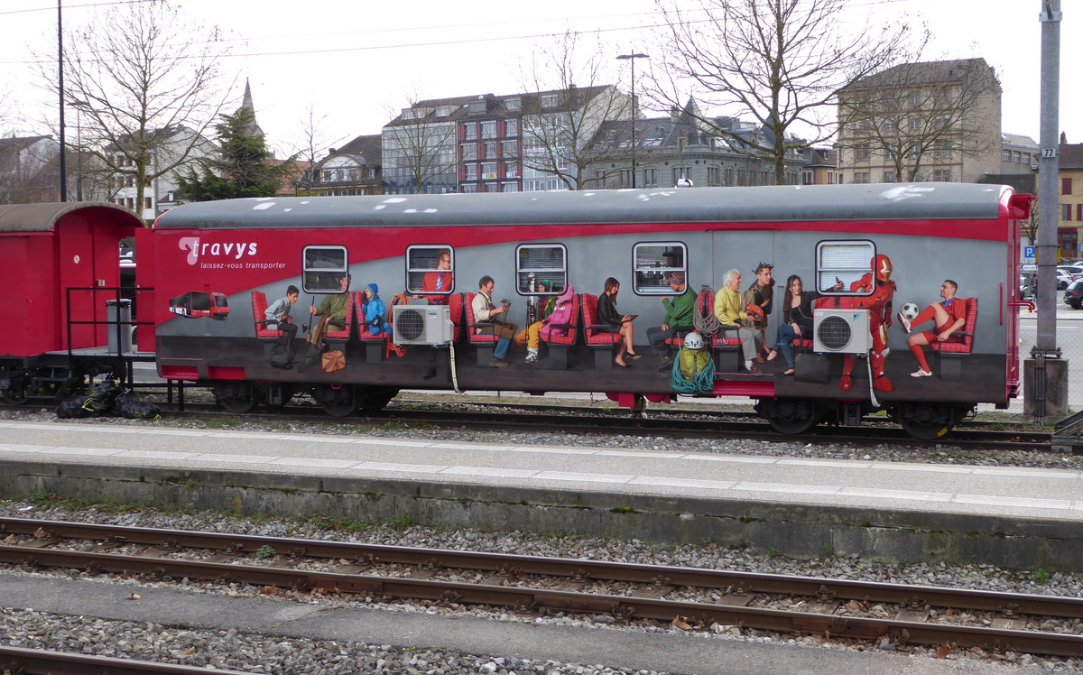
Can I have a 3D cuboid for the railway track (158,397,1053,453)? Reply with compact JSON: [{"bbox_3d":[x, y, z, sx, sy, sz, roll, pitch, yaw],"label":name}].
[{"bbox_3d":[0.326,1.275,22.114,13.300,0.180,1.400,1,3,22],"label":"railway track"}]

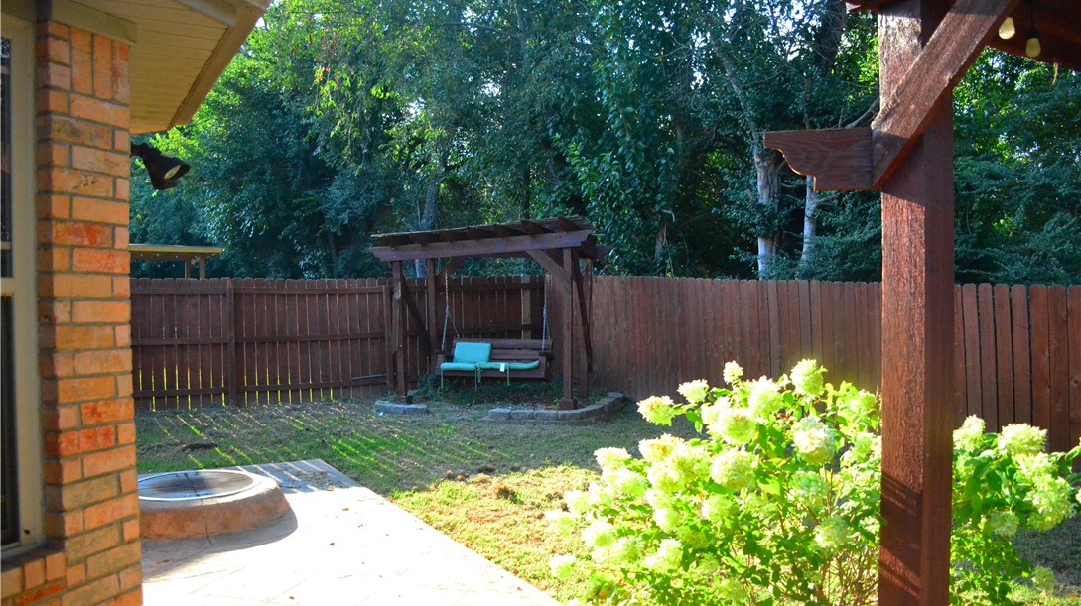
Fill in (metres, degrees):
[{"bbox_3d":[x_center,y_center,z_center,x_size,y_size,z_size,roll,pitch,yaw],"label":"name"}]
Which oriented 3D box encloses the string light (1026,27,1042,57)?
[{"bbox_3d":[1.708,-0.900,2.800,0.052,0.110,0.052,-1,2,-32],"label":"string light"}]

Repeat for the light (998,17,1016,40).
[{"bbox_3d":[1.496,-0.887,2.600,0.050,0.075,0.050,-1,2,-32],"label":"light"}]

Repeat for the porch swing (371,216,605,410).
[{"bbox_3d":[-0.660,0.134,11.500,3.050,2.420,1.650,0,1,18],"label":"porch swing"}]

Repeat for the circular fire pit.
[{"bbox_3d":[-2.467,1.428,5.896,1.280,0.210,1.280,-1,1,0],"label":"circular fire pit"}]

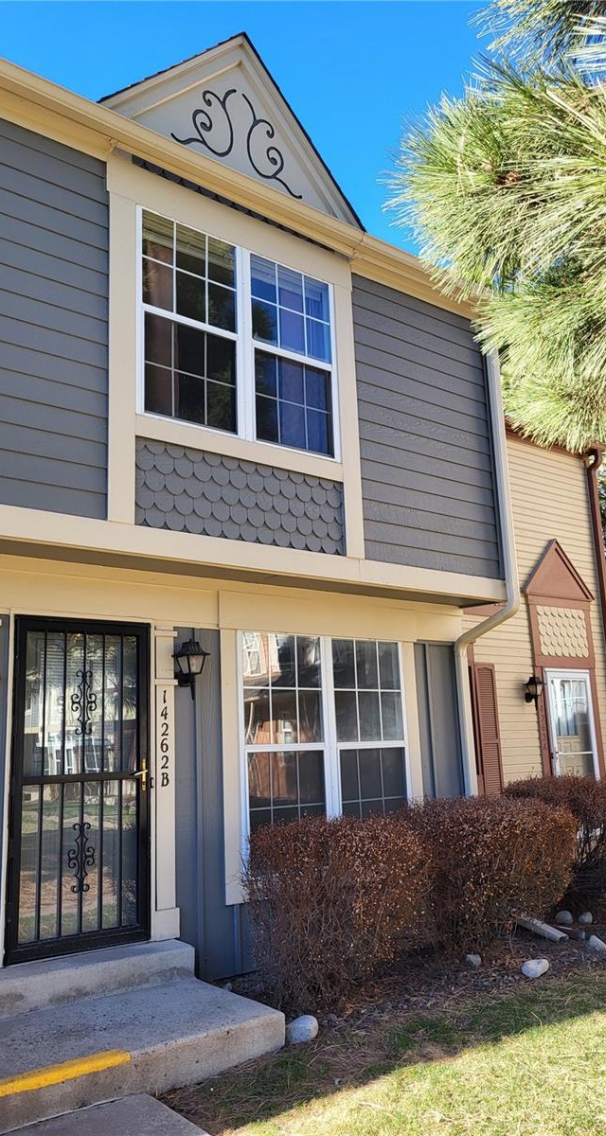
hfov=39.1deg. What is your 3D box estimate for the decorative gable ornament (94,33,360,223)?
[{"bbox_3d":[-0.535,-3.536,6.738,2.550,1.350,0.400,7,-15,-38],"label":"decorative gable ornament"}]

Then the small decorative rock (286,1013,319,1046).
[{"bbox_3d":[0.002,2.409,4.463,0.190,0.155,0.165,7,-15,-38],"label":"small decorative rock"}]

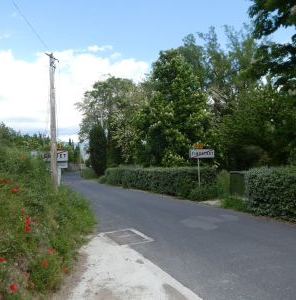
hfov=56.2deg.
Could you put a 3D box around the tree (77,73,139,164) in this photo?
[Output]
[{"bbox_3d":[-4.125,-2.720,30.500,7.400,11.070,7.200,-3,-2,0],"label":"tree"}]

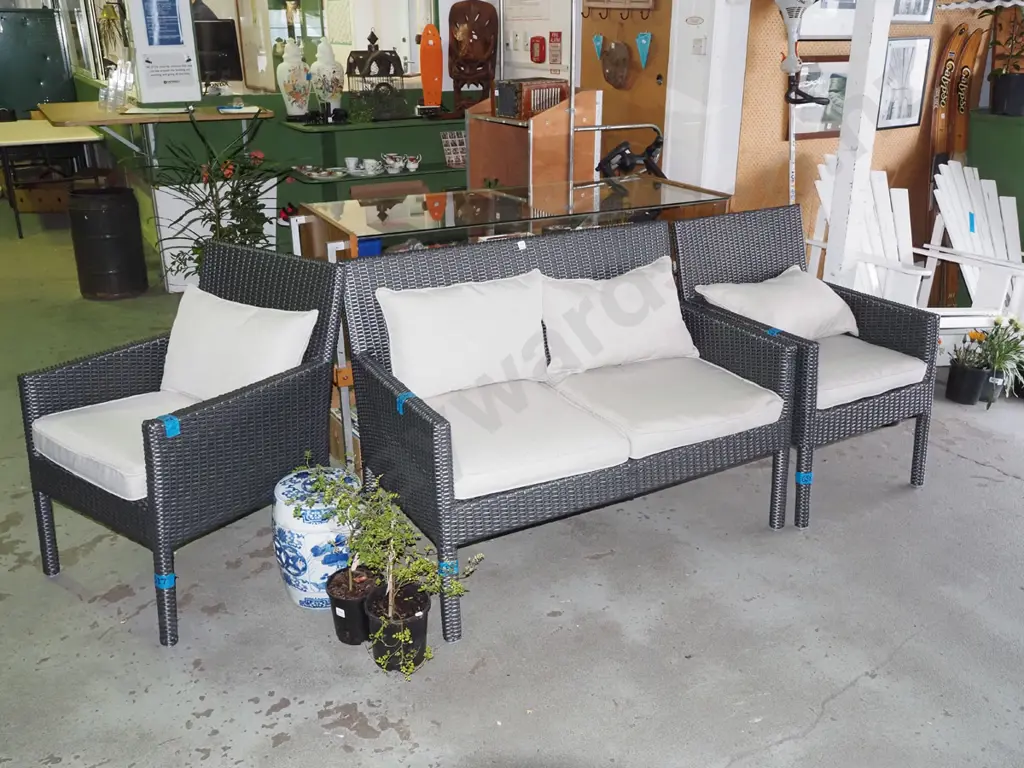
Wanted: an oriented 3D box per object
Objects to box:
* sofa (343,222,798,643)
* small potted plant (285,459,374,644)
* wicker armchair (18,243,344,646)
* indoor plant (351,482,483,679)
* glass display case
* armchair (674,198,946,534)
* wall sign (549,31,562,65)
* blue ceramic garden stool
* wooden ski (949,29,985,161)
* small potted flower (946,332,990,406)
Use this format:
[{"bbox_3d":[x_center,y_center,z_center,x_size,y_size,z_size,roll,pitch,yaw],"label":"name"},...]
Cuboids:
[{"bbox_3d":[0.182,0.049,2.683,1.196,0.872,0.698,-11,22,-27],"label":"sofa"},{"bbox_3d":[-0.458,0.432,2.252,0.215,0.446,0.200,0,20,0],"label":"small potted plant"},{"bbox_3d":[-0.912,0.105,2.550,0.626,0.872,0.698,13,24,33],"label":"wicker armchair"},{"bbox_3d":[-0.237,0.479,2.251,0.320,0.490,0.280,-3,21,-7],"label":"indoor plant"},{"bbox_3d":[0.033,-0.294,3.612,1.576,0.898,0.672,-11,22,-26],"label":"glass display case"},{"bbox_3d":[0.991,-0.106,3.100,0.626,0.872,0.698,-11,22,-28],"label":"armchair"},{"bbox_3d":[0.289,-2.215,5.850,0.010,0.205,0.150,-12,23,-28],"label":"wall sign"},{"bbox_3d":[-0.541,0.447,2.550,0.283,0.350,0.283,-5,21,-13],"label":"blue ceramic garden stool"},{"bbox_3d":[2.517,-1.137,4.949,0.145,1.600,0.120,-12,16,-28],"label":"wooden ski"},{"bbox_3d":[2.050,-0.081,3.969,0.180,0.330,0.170,11,23,27],"label":"small potted flower"}]

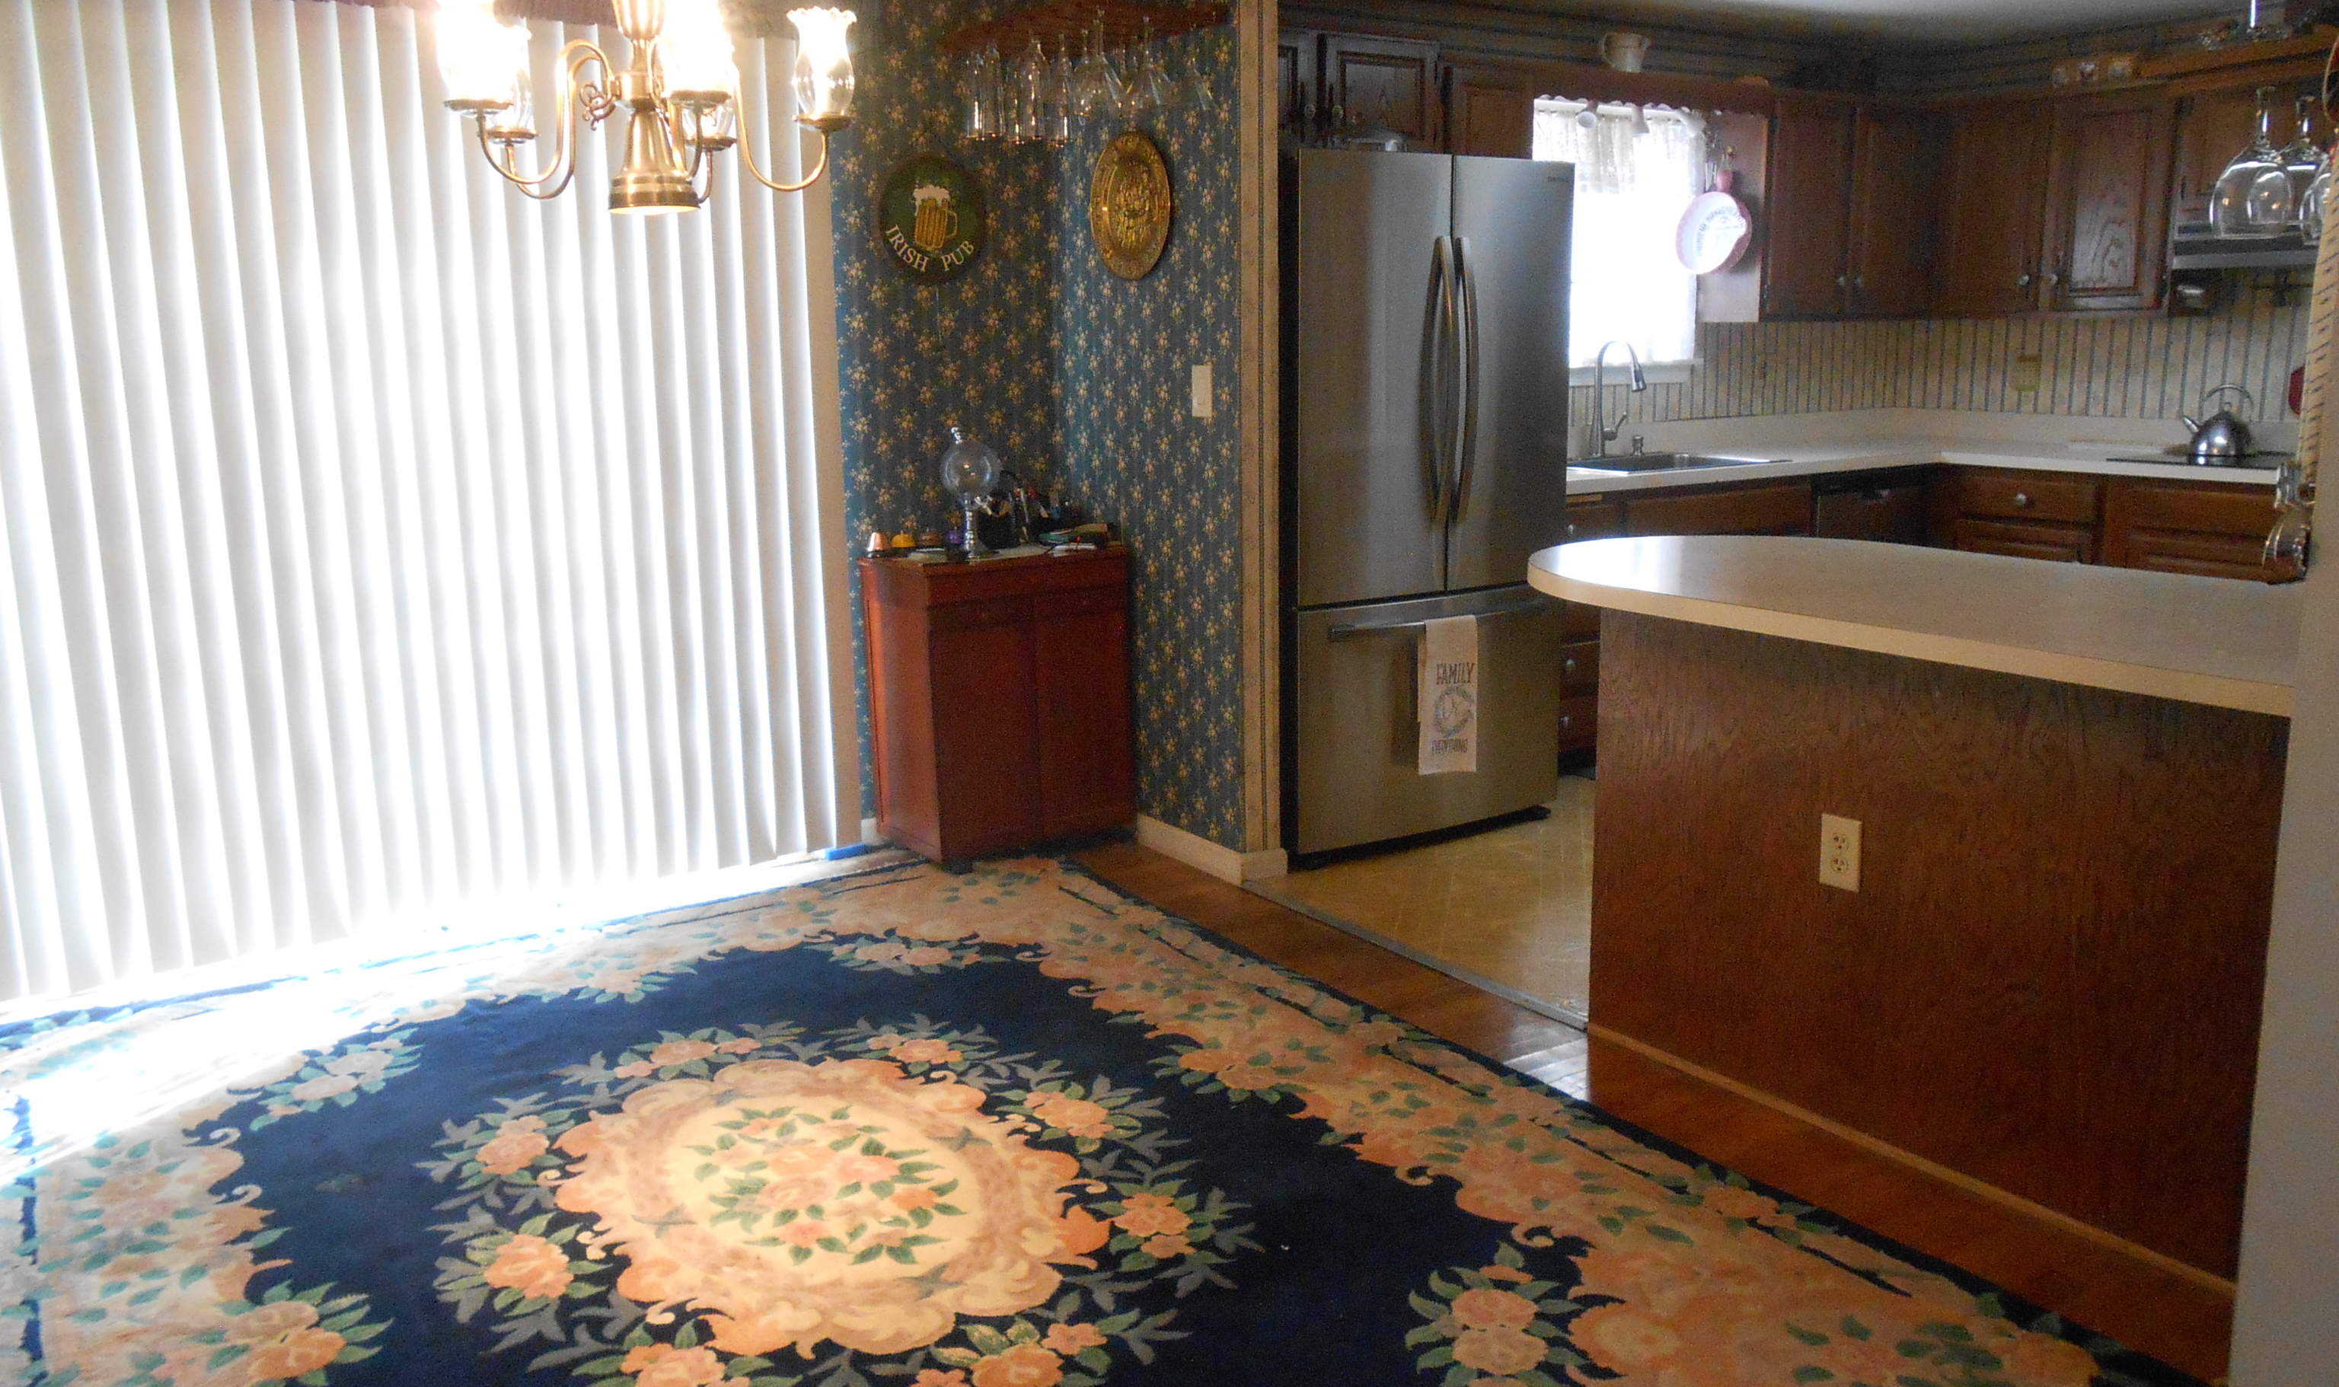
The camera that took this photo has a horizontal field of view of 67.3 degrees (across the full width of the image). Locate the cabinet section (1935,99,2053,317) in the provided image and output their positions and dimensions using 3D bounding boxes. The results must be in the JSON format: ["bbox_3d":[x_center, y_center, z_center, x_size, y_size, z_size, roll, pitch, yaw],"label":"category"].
[{"bbox_3d":[3.023,-1.718,6.276,0.317,0.736,0.401,-8,13,-33],"label":"cabinet section"}]

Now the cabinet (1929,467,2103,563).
[{"bbox_3d":[3.213,-0.426,6.375,0.621,0.827,0.620,-9,14,-33],"label":"cabinet"}]

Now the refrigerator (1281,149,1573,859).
[{"bbox_3d":[0.462,-0.523,4.841,0.913,1.775,0.890,-9,14,-33],"label":"refrigerator"}]

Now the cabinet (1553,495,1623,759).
[{"bbox_3d":[1.066,-0.248,5.659,0.480,0.827,0.589,-9,14,-33],"label":"cabinet"}]

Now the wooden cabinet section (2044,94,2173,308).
[{"bbox_3d":[3.253,-1.651,5.936,0.317,0.726,0.431,-8,13,-33],"label":"wooden cabinet section"}]

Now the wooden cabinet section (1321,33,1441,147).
[{"bbox_3d":[0.513,-1.674,5.028,0.416,0.327,0.307,-8,13,-33],"label":"wooden cabinet section"}]

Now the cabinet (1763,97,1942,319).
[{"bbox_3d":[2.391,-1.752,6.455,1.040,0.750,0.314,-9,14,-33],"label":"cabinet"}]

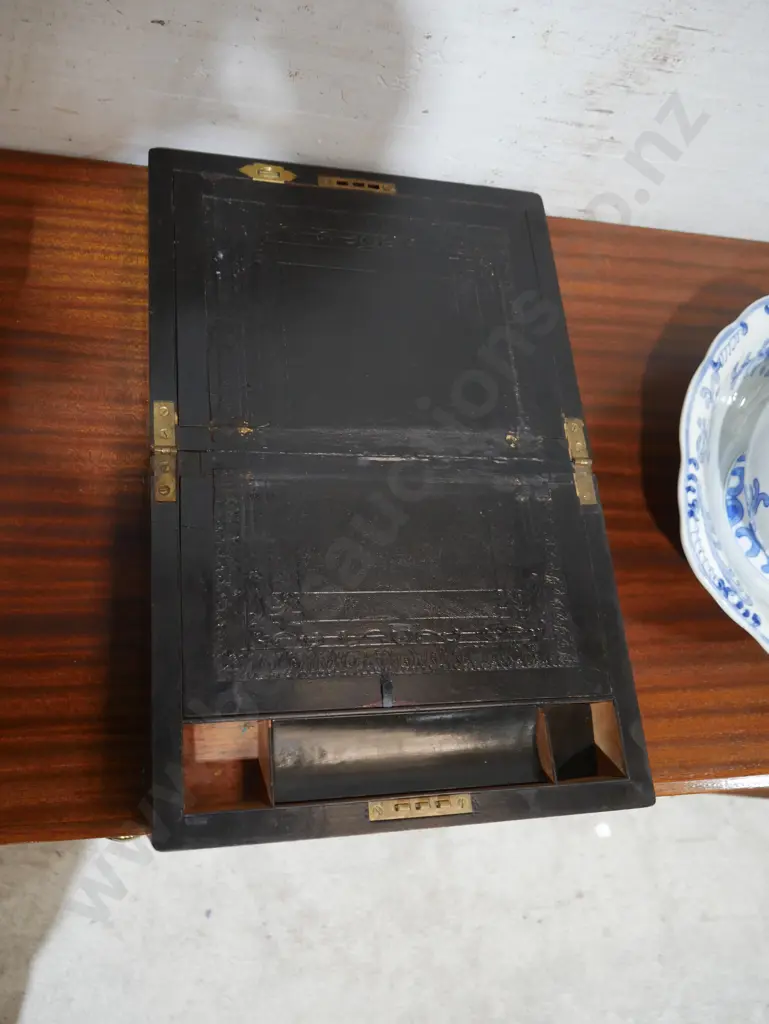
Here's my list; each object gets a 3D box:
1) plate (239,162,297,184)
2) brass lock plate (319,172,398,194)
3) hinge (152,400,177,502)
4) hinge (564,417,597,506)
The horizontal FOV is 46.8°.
[{"bbox_3d":[-0.090,-0.262,0.690,0.044,0.003,0.016,0,70,-16],"label":"plate"},{"bbox_3d":[-0.021,-0.260,0.709,0.064,0.003,0.011,0,70,-16],"label":"brass lock plate"},{"bbox_3d":[-0.146,-0.040,0.589,0.013,0.005,0.072,0,70,-16],"label":"hinge"},{"bbox_3d":[0.149,-0.038,0.674,0.014,0.005,0.071,0,70,-16],"label":"hinge"}]

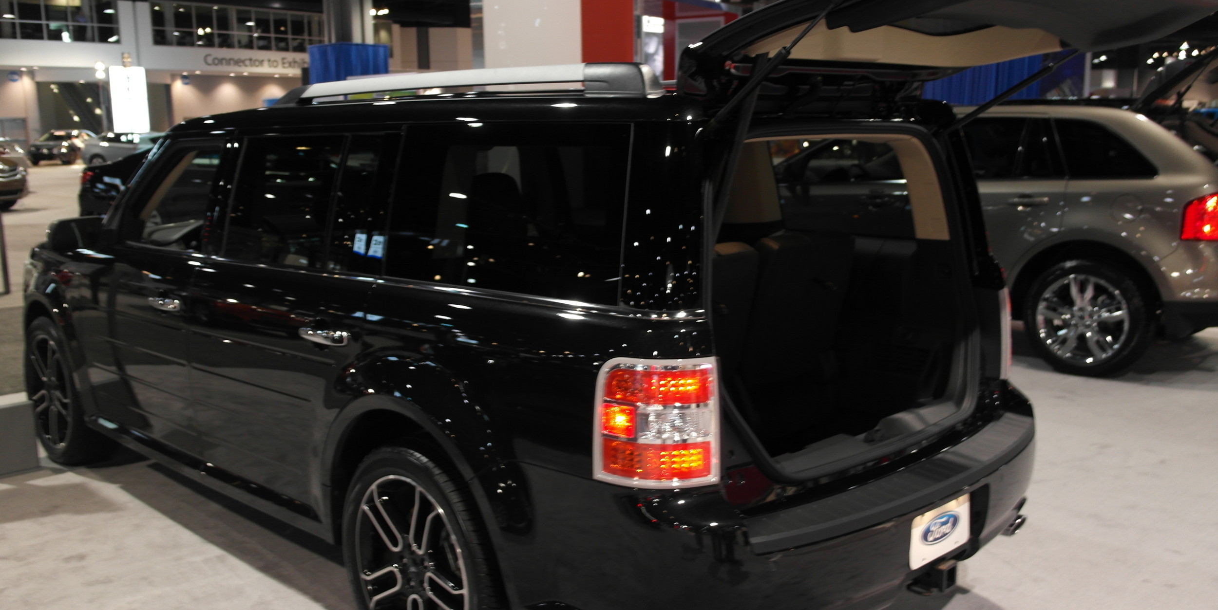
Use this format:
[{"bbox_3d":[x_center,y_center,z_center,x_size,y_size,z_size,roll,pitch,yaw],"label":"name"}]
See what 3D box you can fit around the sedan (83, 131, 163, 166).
[{"bbox_3d":[-18.600,-6.060,40.300,4.500,1.480,1.800,-3,9,-17],"label":"sedan"}]

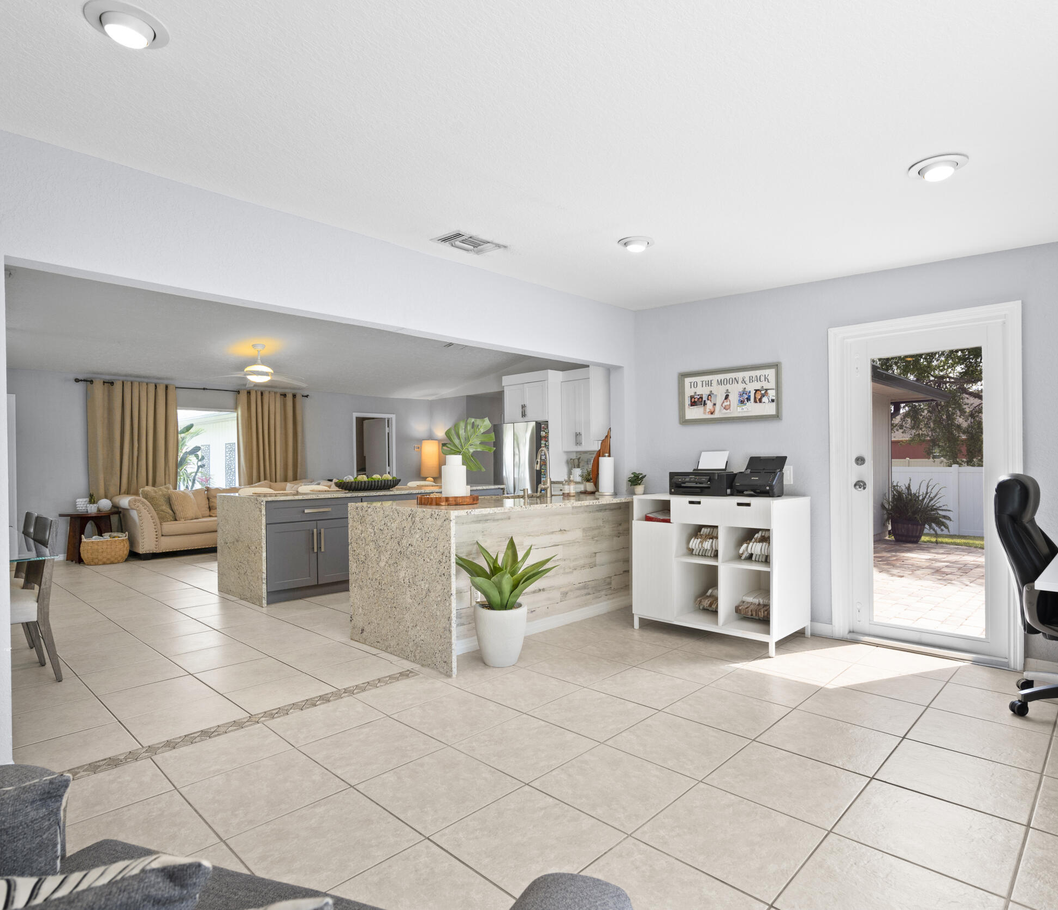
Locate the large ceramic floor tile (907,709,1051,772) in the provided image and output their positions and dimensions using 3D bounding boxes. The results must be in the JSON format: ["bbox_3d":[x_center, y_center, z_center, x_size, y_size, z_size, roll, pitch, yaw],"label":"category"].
[{"bbox_3d":[1.920,1.211,2.595,0.447,0.010,0.447,-2,-2,44],"label":"large ceramic floor tile"}]

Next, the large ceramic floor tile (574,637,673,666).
[{"bbox_3d":[0.616,1.232,3.839,0.448,0.010,0.448,-1,-1,44],"label":"large ceramic floor tile"}]

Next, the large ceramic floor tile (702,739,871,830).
[{"bbox_3d":[0.952,1.207,2.245,0.448,0.010,0.448,-1,-1,44],"label":"large ceramic floor tile"}]

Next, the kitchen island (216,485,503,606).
[{"bbox_3d":[-1.580,0.834,6.421,0.950,0.905,2.780,-1,-1,44],"label":"kitchen island"}]

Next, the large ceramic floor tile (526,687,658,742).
[{"bbox_3d":[0.306,1.230,2.889,0.450,0.012,0.450,-2,-1,44],"label":"large ceramic floor tile"}]

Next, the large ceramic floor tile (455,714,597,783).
[{"bbox_3d":[-0.010,1.222,2.554,0.448,0.010,0.448,-1,-1,44],"label":"large ceramic floor tile"}]

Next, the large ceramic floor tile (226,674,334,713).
[{"bbox_3d":[-1.317,1.258,3.201,0.412,0.010,0.447,-2,-2,44],"label":"large ceramic floor tile"}]

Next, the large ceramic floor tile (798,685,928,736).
[{"bbox_3d":[1.592,1.220,2.916,0.451,0.012,0.451,-1,-1,44],"label":"large ceramic floor tile"}]

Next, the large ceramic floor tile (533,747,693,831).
[{"bbox_3d":[0.316,1.220,2.249,0.447,0.010,0.447,-2,-2,44],"label":"large ceramic floor tile"}]

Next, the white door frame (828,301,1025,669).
[{"bbox_3d":[2.441,0.180,3.808,0.995,2.095,0.120,-2,-2,43],"label":"white door frame"}]

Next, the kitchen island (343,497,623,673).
[{"bbox_3d":[-0.062,0.794,4.546,1.117,0.926,2.188,-2,-1,44],"label":"kitchen island"}]

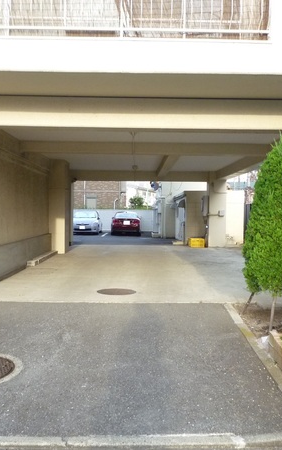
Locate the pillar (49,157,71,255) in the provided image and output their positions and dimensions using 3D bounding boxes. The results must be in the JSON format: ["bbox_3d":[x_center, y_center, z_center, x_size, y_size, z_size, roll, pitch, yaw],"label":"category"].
[{"bbox_3d":[-2.537,-0.554,13.471,0.500,2.880,0.720,1,2,0],"label":"pillar"}]

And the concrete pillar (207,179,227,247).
[{"bbox_3d":[2.998,-0.459,16.980,0.670,2.680,0.600,1,2,0],"label":"concrete pillar"}]

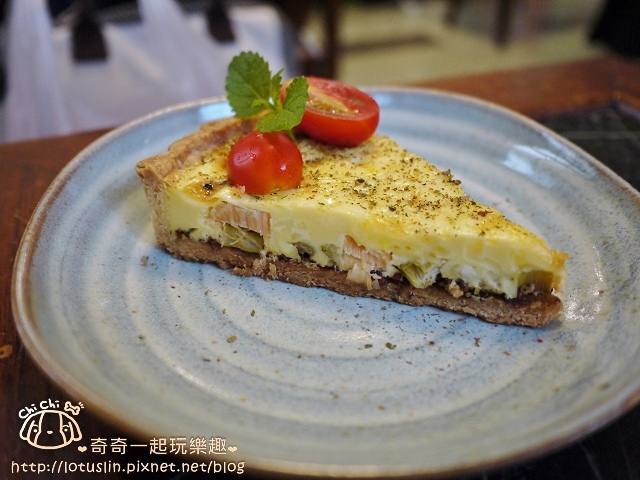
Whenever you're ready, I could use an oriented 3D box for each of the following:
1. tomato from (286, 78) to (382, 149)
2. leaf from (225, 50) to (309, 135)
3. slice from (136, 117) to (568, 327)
[{"bbox_3d":[0.003,-0.042,0.181,0.038,0.016,0.026,32,50,33],"label":"tomato"},{"bbox_3d":[-0.018,-0.049,0.173,0.027,0.025,0.018,0,35,0],"label":"leaf"},{"bbox_3d":[0.015,-0.011,0.170,0.124,0.030,0.098,27,43,33],"label":"slice"}]

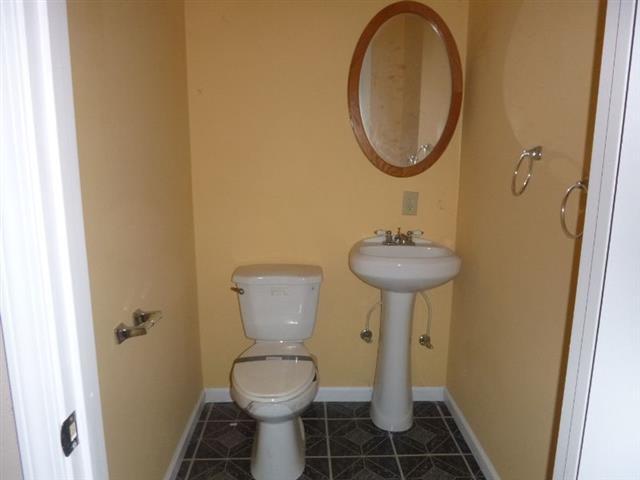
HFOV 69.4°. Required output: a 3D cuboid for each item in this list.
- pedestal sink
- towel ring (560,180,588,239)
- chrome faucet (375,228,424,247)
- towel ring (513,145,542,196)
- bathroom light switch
[{"bbox_3d":[0.386,0.474,2.207,0.514,0.906,0.449,0,11,-2],"label":"pedestal sink"},{"bbox_3d":[0.698,-0.083,1.243,0.069,0.162,0.146,0,11,-2],"label":"towel ring"},{"bbox_3d":[0.378,-0.012,2.194,0.227,0.081,0.126,0,11,-2],"label":"chrome faucet"},{"bbox_3d":[0.685,-0.220,1.515,0.075,0.165,0.149,0,11,-2],"label":"towel ring"},{"bbox_3d":[0.453,-0.181,2.311,0.072,0.116,0.012,0,11,-2],"label":"bathroom light switch"}]

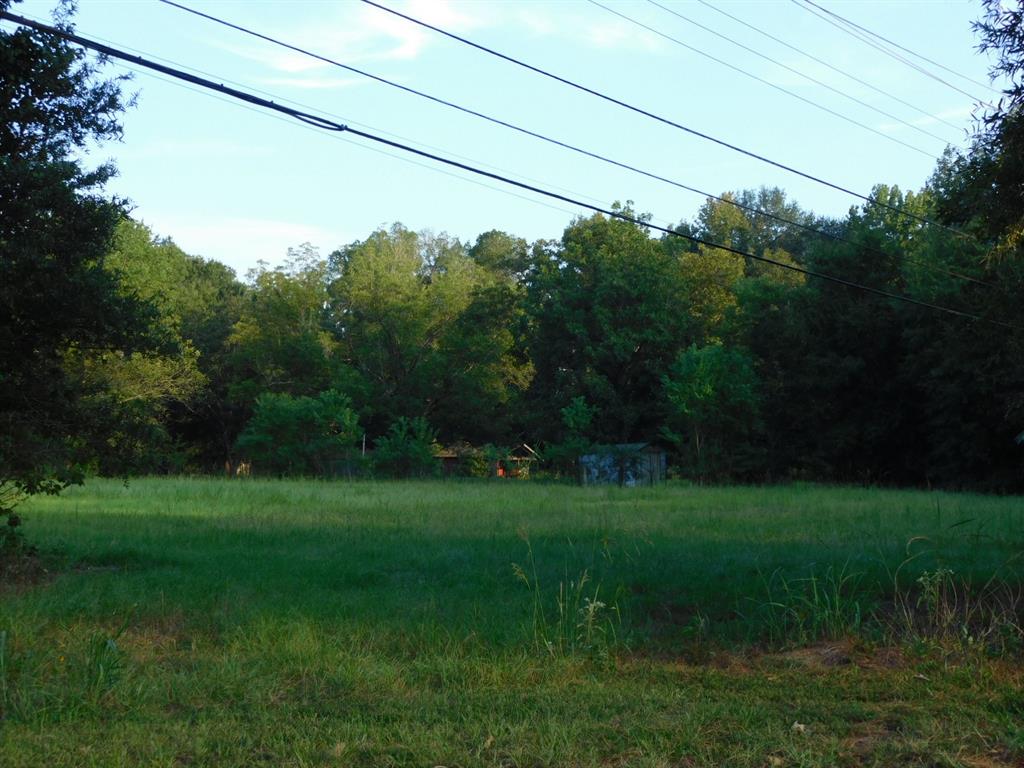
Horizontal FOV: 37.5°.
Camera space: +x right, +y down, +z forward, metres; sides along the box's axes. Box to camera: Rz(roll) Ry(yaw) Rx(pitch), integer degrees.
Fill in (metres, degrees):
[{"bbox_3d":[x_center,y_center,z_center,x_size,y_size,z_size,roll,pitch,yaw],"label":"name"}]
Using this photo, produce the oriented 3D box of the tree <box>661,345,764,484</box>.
[{"bbox_3d":[9.653,1.524,73.000,4.935,6.871,4.600,0,-3,0],"label":"tree"}]

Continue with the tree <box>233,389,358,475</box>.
[{"bbox_3d":[-11.179,2.592,79.000,6.388,4.713,5.300,0,-3,0],"label":"tree"}]

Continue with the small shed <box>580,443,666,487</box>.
[{"bbox_3d":[5.247,3.882,71.000,3.400,2.200,2.400,-2,-3,35],"label":"small shed"}]

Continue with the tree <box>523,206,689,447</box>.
[{"bbox_3d":[5.170,-1.988,80.000,8.696,14.582,8.400,0,-3,0],"label":"tree"}]

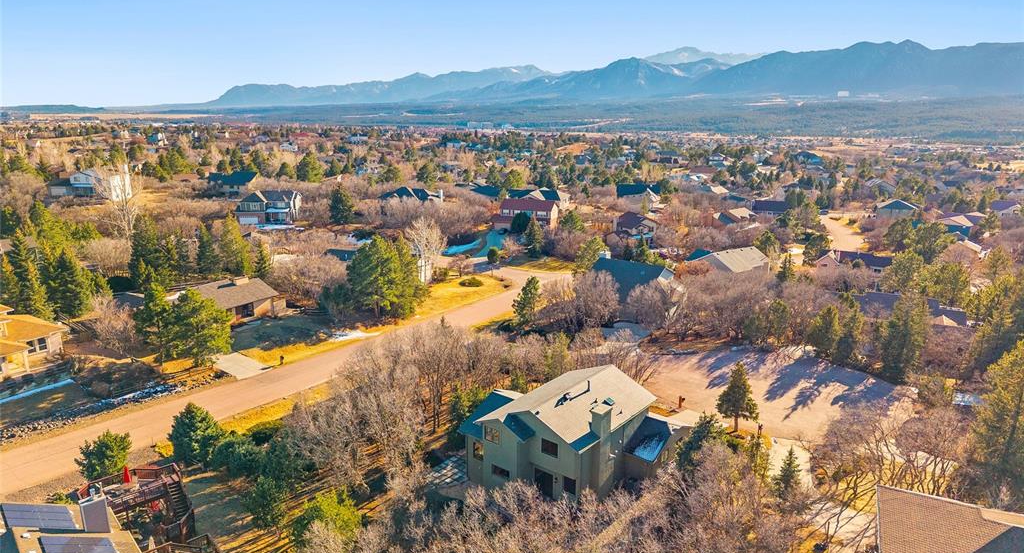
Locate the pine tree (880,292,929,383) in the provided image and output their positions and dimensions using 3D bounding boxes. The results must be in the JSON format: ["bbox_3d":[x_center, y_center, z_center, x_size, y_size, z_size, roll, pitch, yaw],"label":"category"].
[{"bbox_3d":[41.190,6.410,75.060,5.000,9.960,5.000,8,15,29],"label":"pine tree"}]

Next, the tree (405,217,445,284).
[{"bbox_3d":[-15.760,-4.590,127.100,6.990,11.890,6.990,0,14,0],"label":"tree"}]

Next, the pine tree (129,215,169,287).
[{"bbox_3d":[-62.405,-3.996,120.356,6.520,12.460,6.520,0,14,0],"label":"pine tree"}]

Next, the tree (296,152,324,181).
[{"bbox_3d":[-83.205,-45.178,291.622,10.740,11.820,10.740,0,14,0],"label":"tree"}]

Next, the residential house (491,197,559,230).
[{"bbox_3d":[2.910,-16.130,185.430,16.000,7.500,11.000,4,14,17],"label":"residential house"}]

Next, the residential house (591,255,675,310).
[{"bbox_3d":[17.200,1.500,103.190,12.000,7.000,12.200,11,17,38],"label":"residential house"}]

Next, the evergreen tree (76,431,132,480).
[{"bbox_3d":[-33.890,14.790,59.220,4.900,5.200,4.900,-8,16,-31],"label":"evergreen tree"}]

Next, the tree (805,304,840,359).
[{"bbox_3d":[39.930,7.030,90.740,4.220,6.780,4.220,0,14,0],"label":"tree"}]

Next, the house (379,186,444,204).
[{"bbox_3d":[-31.530,-24.380,221.170,18.700,6.700,13.000,1,14,6],"label":"house"}]

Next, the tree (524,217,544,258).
[{"bbox_3d":[4.661,-7.999,146.027,4.040,8.150,4.040,0,14,0],"label":"tree"}]

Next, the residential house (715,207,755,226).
[{"bbox_3d":[53.859,-13.856,171.000,10.500,6.500,9.000,-12,18,-41],"label":"residential house"}]

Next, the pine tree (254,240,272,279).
[{"bbox_3d":[-42.850,-2.910,122.700,3.500,7.090,3.500,-5,14,-19],"label":"pine tree"}]

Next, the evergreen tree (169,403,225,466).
[{"bbox_3d":[-28.320,13.820,64.280,4.900,5.700,4.900,-6,15,-25],"label":"evergreen tree"}]

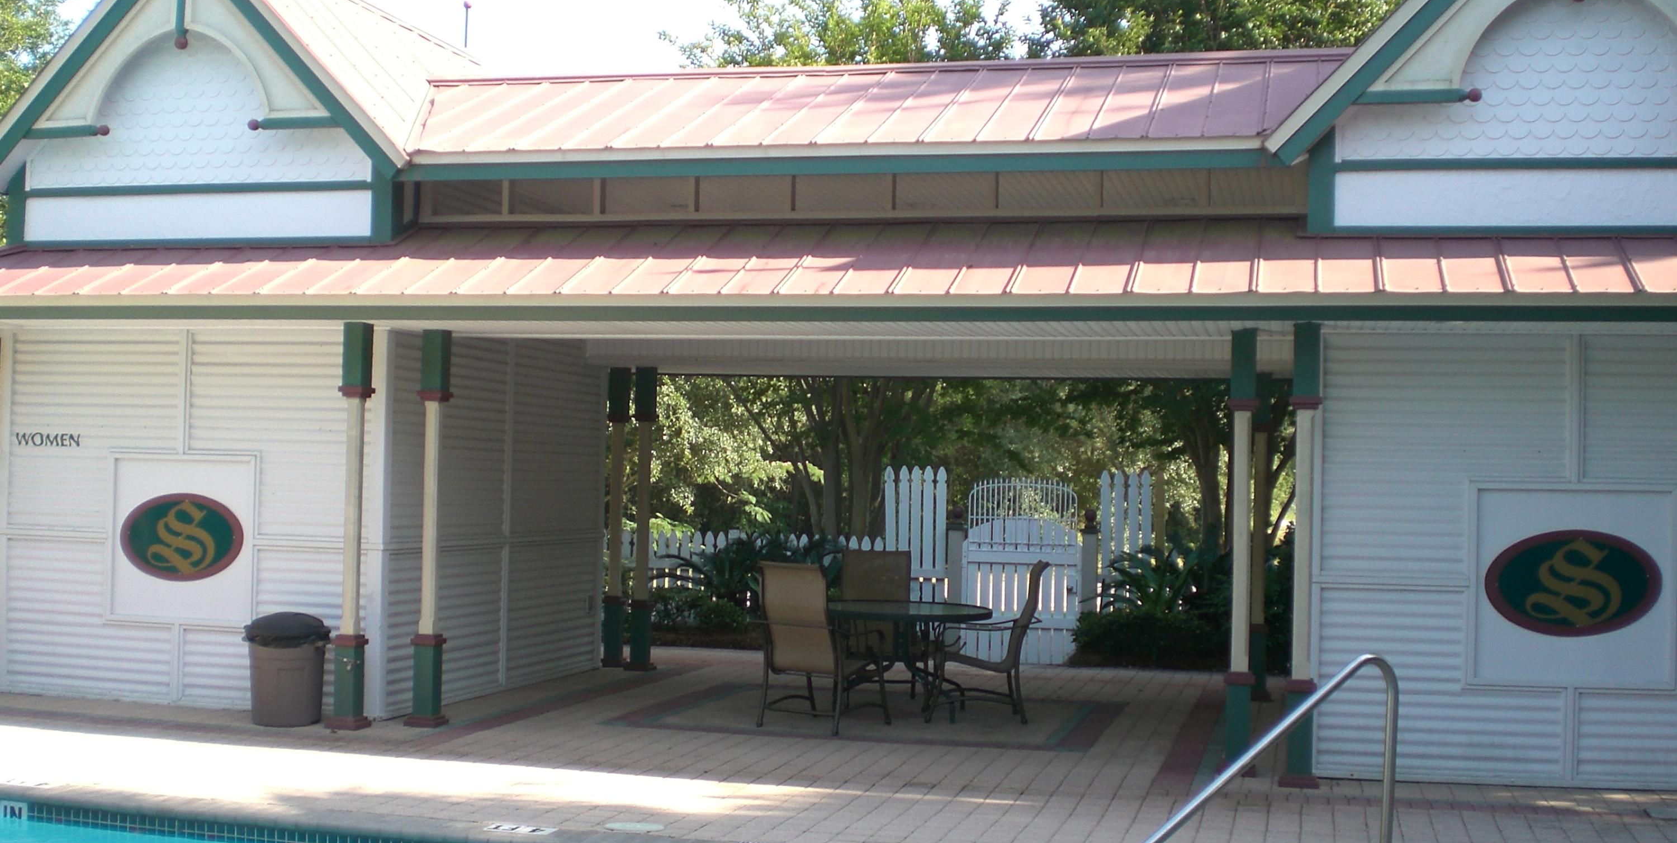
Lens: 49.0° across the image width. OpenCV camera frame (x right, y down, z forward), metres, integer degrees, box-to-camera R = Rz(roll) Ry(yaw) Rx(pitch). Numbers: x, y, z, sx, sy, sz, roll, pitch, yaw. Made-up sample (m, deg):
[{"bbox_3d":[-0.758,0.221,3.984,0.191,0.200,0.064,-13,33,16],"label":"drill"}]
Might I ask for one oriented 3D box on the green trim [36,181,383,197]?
[{"bbox_3d":[-4.097,-1.491,11.833,2.490,0.075,0.040,1,-2,13],"label":"green trim"}]

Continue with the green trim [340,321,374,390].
[{"bbox_3d":[-2.883,-0.386,11.040,0.136,0.392,0.136,1,-2,15],"label":"green trim"}]

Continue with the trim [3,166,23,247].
[{"bbox_3d":[-5.464,-1.420,12.205,0.140,0.520,0.080,1,-2,13],"label":"trim"}]

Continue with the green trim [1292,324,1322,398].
[{"bbox_3d":[2.486,-0.327,9.748,0.145,0.385,0.145,1,-2,13],"label":"green trim"}]

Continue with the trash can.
[{"bbox_3d":[-3.330,1.487,11.108,0.516,0.665,0.500,1,-2,0],"label":"trash can"}]

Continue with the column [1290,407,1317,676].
[{"bbox_3d":[2.434,0.642,9.625,0.096,1.405,0.096,1,-2,15],"label":"column"}]

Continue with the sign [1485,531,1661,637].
[{"bbox_3d":[3.832,0.847,9.598,0.900,0.560,0.035,1,-2,13],"label":"sign"}]

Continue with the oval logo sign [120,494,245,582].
[{"bbox_3d":[-4.200,0.746,11.780,0.900,0.560,0.035,1,-2,13],"label":"oval logo sign"}]

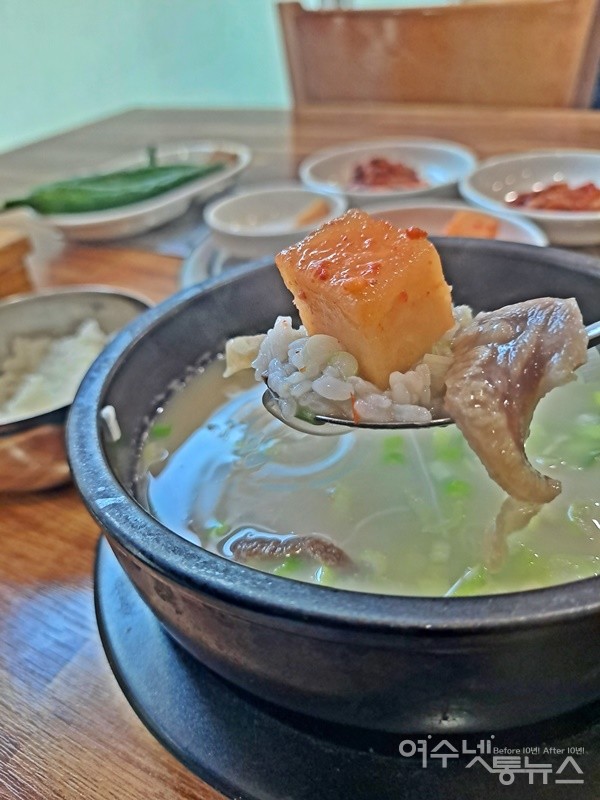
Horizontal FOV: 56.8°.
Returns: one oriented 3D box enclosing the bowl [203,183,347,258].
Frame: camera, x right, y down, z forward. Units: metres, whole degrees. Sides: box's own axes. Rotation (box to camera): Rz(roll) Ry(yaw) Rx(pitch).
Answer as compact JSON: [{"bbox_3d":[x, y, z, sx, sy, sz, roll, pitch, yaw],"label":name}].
[{"bbox_3d":[-0.017,-0.125,0.408,0.104,0.031,0.104,-4,38,3],"label":"bowl"}]

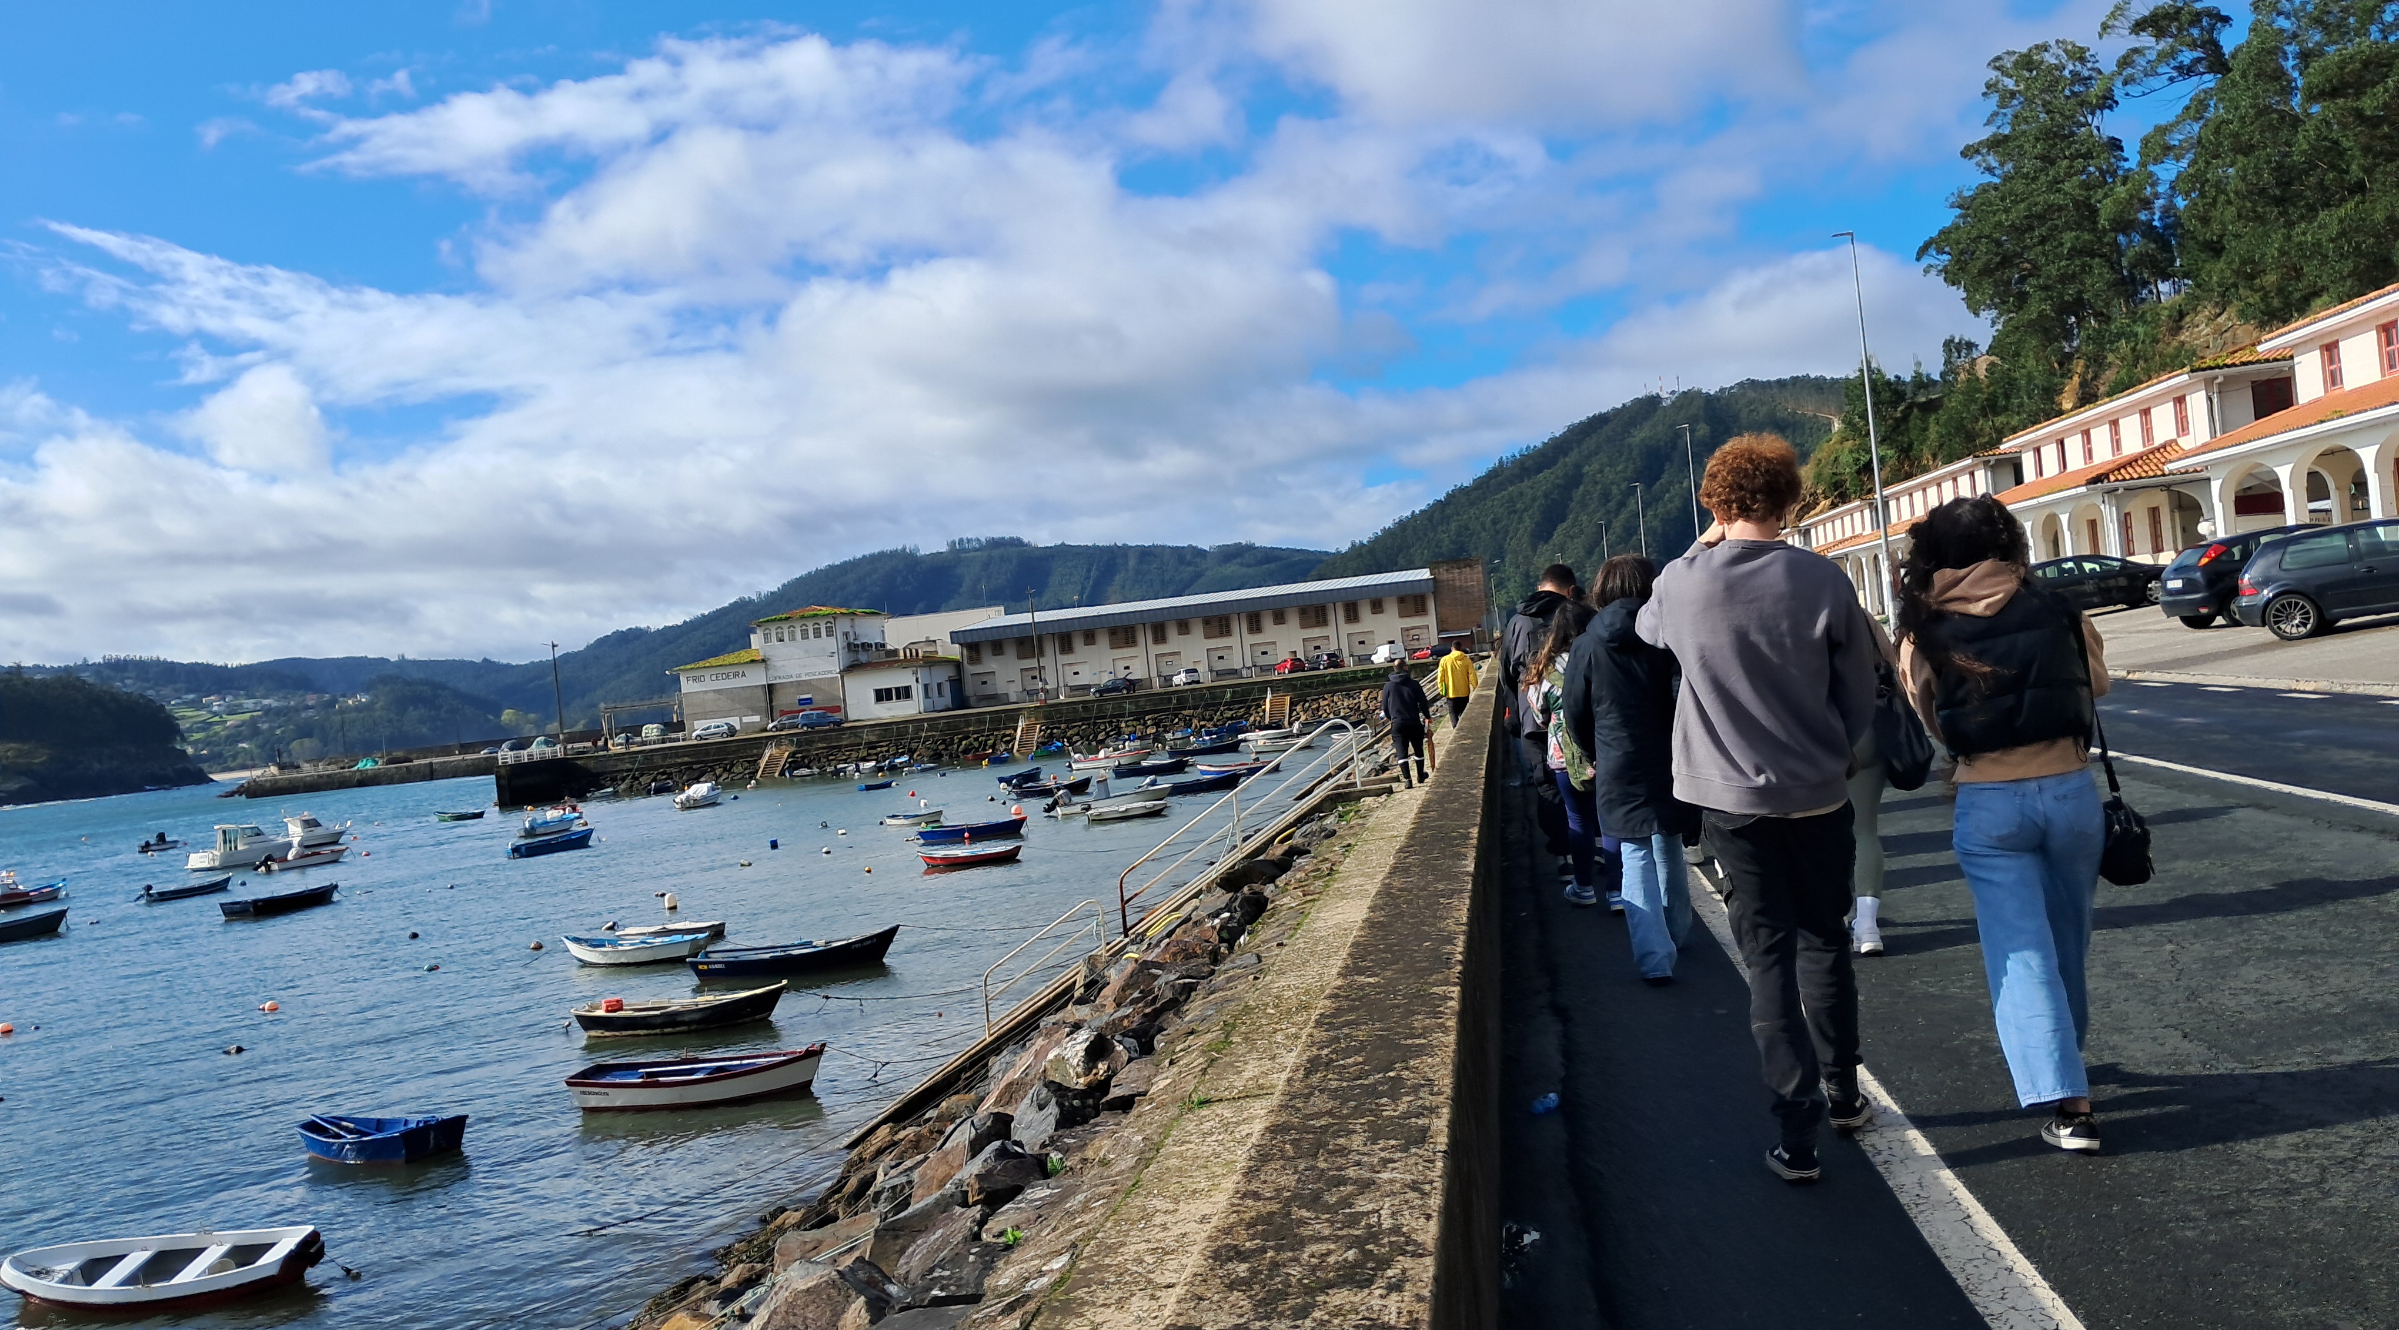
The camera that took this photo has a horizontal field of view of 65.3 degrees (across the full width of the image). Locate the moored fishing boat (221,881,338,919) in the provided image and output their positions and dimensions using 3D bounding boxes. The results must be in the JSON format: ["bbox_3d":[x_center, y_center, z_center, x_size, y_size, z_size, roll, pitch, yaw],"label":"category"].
[{"bbox_3d":[-37.699,9.690,77.003,1.600,0.950,4.500,-6,0,19],"label":"moored fishing boat"}]

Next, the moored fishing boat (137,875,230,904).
[{"bbox_3d":[-49.292,10.854,90.552,1.500,1.020,4.500,-6,0,25],"label":"moored fishing boat"}]

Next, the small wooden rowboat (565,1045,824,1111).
[{"bbox_3d":[-7.915,6.593,29.944,4.100,0.800,1.500,-6,0,6],"label":"small wooden rowboat"}]

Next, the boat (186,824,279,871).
[{"bbox_3d":[-59.392,11.160,115.580,2.400,2.800,6.600,-6,0,15],"label":"boat"}]

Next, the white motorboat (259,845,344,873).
[{"bbox_3d":[-51.056,10.977,106.003,1.800,1.250,5.200,-6,0,24],"label":"white motorboat"}]

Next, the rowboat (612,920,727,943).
[{"bbox_3d":[-14.311,7.246,50.870,3.450,0.580,1.400,-6,0,8],"label":"rowboat"}]

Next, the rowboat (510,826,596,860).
[{"bbox_3d":[-32.321,9.051,93.971,4.300,0.950,1.650,-5,0,-42],"label":"rowboat"}]

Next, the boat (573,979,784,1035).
[{"bbox_3d":[-10.282,6.848,37.348,4.200,0.820,1.450,-6,0,4],"label":"boat"}]

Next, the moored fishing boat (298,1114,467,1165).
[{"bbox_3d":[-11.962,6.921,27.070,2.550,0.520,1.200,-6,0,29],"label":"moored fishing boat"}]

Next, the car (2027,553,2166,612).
[{"bbox_3d":[21.525,-2.007,45.701,4.600,1.420,1.800,-6,0,9],"label":"car"}]

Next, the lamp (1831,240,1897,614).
[{"bbox_3d":[15.048,-4.909,42.316,0.650,9.670,0.250,-6,0,9],"label":"lamp"}]

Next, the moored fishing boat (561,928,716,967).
[{"bbox_3d":[-14.203,7.124,46.771,3.750,0.760,1.450,-6,0,12],"label":"moored fishing boat"}]

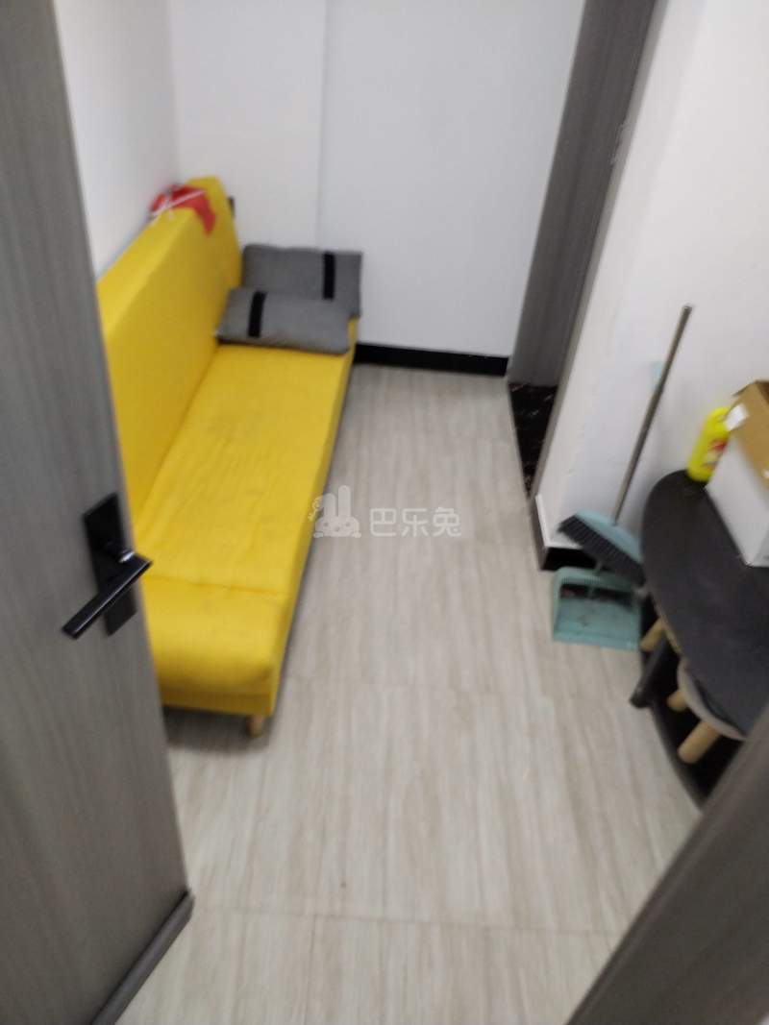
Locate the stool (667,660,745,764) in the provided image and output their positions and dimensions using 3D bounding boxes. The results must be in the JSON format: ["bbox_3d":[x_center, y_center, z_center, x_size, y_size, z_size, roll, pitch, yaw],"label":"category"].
[{"bbox_3d":[0.866,0.490,1.928,0.290,0.225,0.290,4,39,-3],"label":"stool"}]

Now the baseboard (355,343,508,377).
[{"bbox_3d":[0.196,-0.667,3.382,0.680,0.096,0.020,4,39,-3],"label":"baseboard"}]

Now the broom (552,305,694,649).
[{"bbox_3d":[0.673,-0.071,2.020,0.280,0.950,0.280,4,39,-3],"label":"broom"}]

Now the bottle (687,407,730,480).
[{"bbox_3d":[0.897,-0.184,2.087,0.072,0.205,0.060,4,39,-3],"label":"bottle"}]

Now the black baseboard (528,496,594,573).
[{"bbox_3d":[0.593,0.064,2.526,0.190,0.096,0.280,4,39,-3],"label":"black baseboard"}]

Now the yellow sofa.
[{"bbox_3d":[-0.501,-0.320,2.317,0.700,0.770,1.890,5,38,-1],"label":"yellow sofa"}]

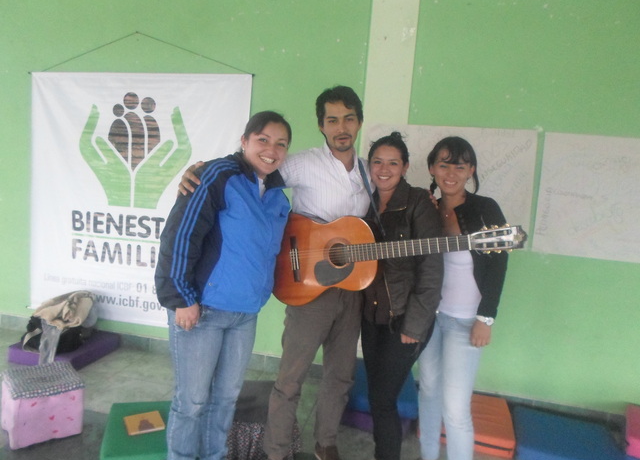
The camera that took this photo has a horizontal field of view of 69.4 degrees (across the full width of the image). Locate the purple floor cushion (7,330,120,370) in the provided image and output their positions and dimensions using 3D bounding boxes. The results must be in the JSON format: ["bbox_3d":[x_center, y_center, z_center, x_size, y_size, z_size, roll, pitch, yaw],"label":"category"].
[{"bbox_3d":[-1.778,0.825,3.264,0.500,0.090,0.510,5,5,9],"label":"purple floor cushion"}]

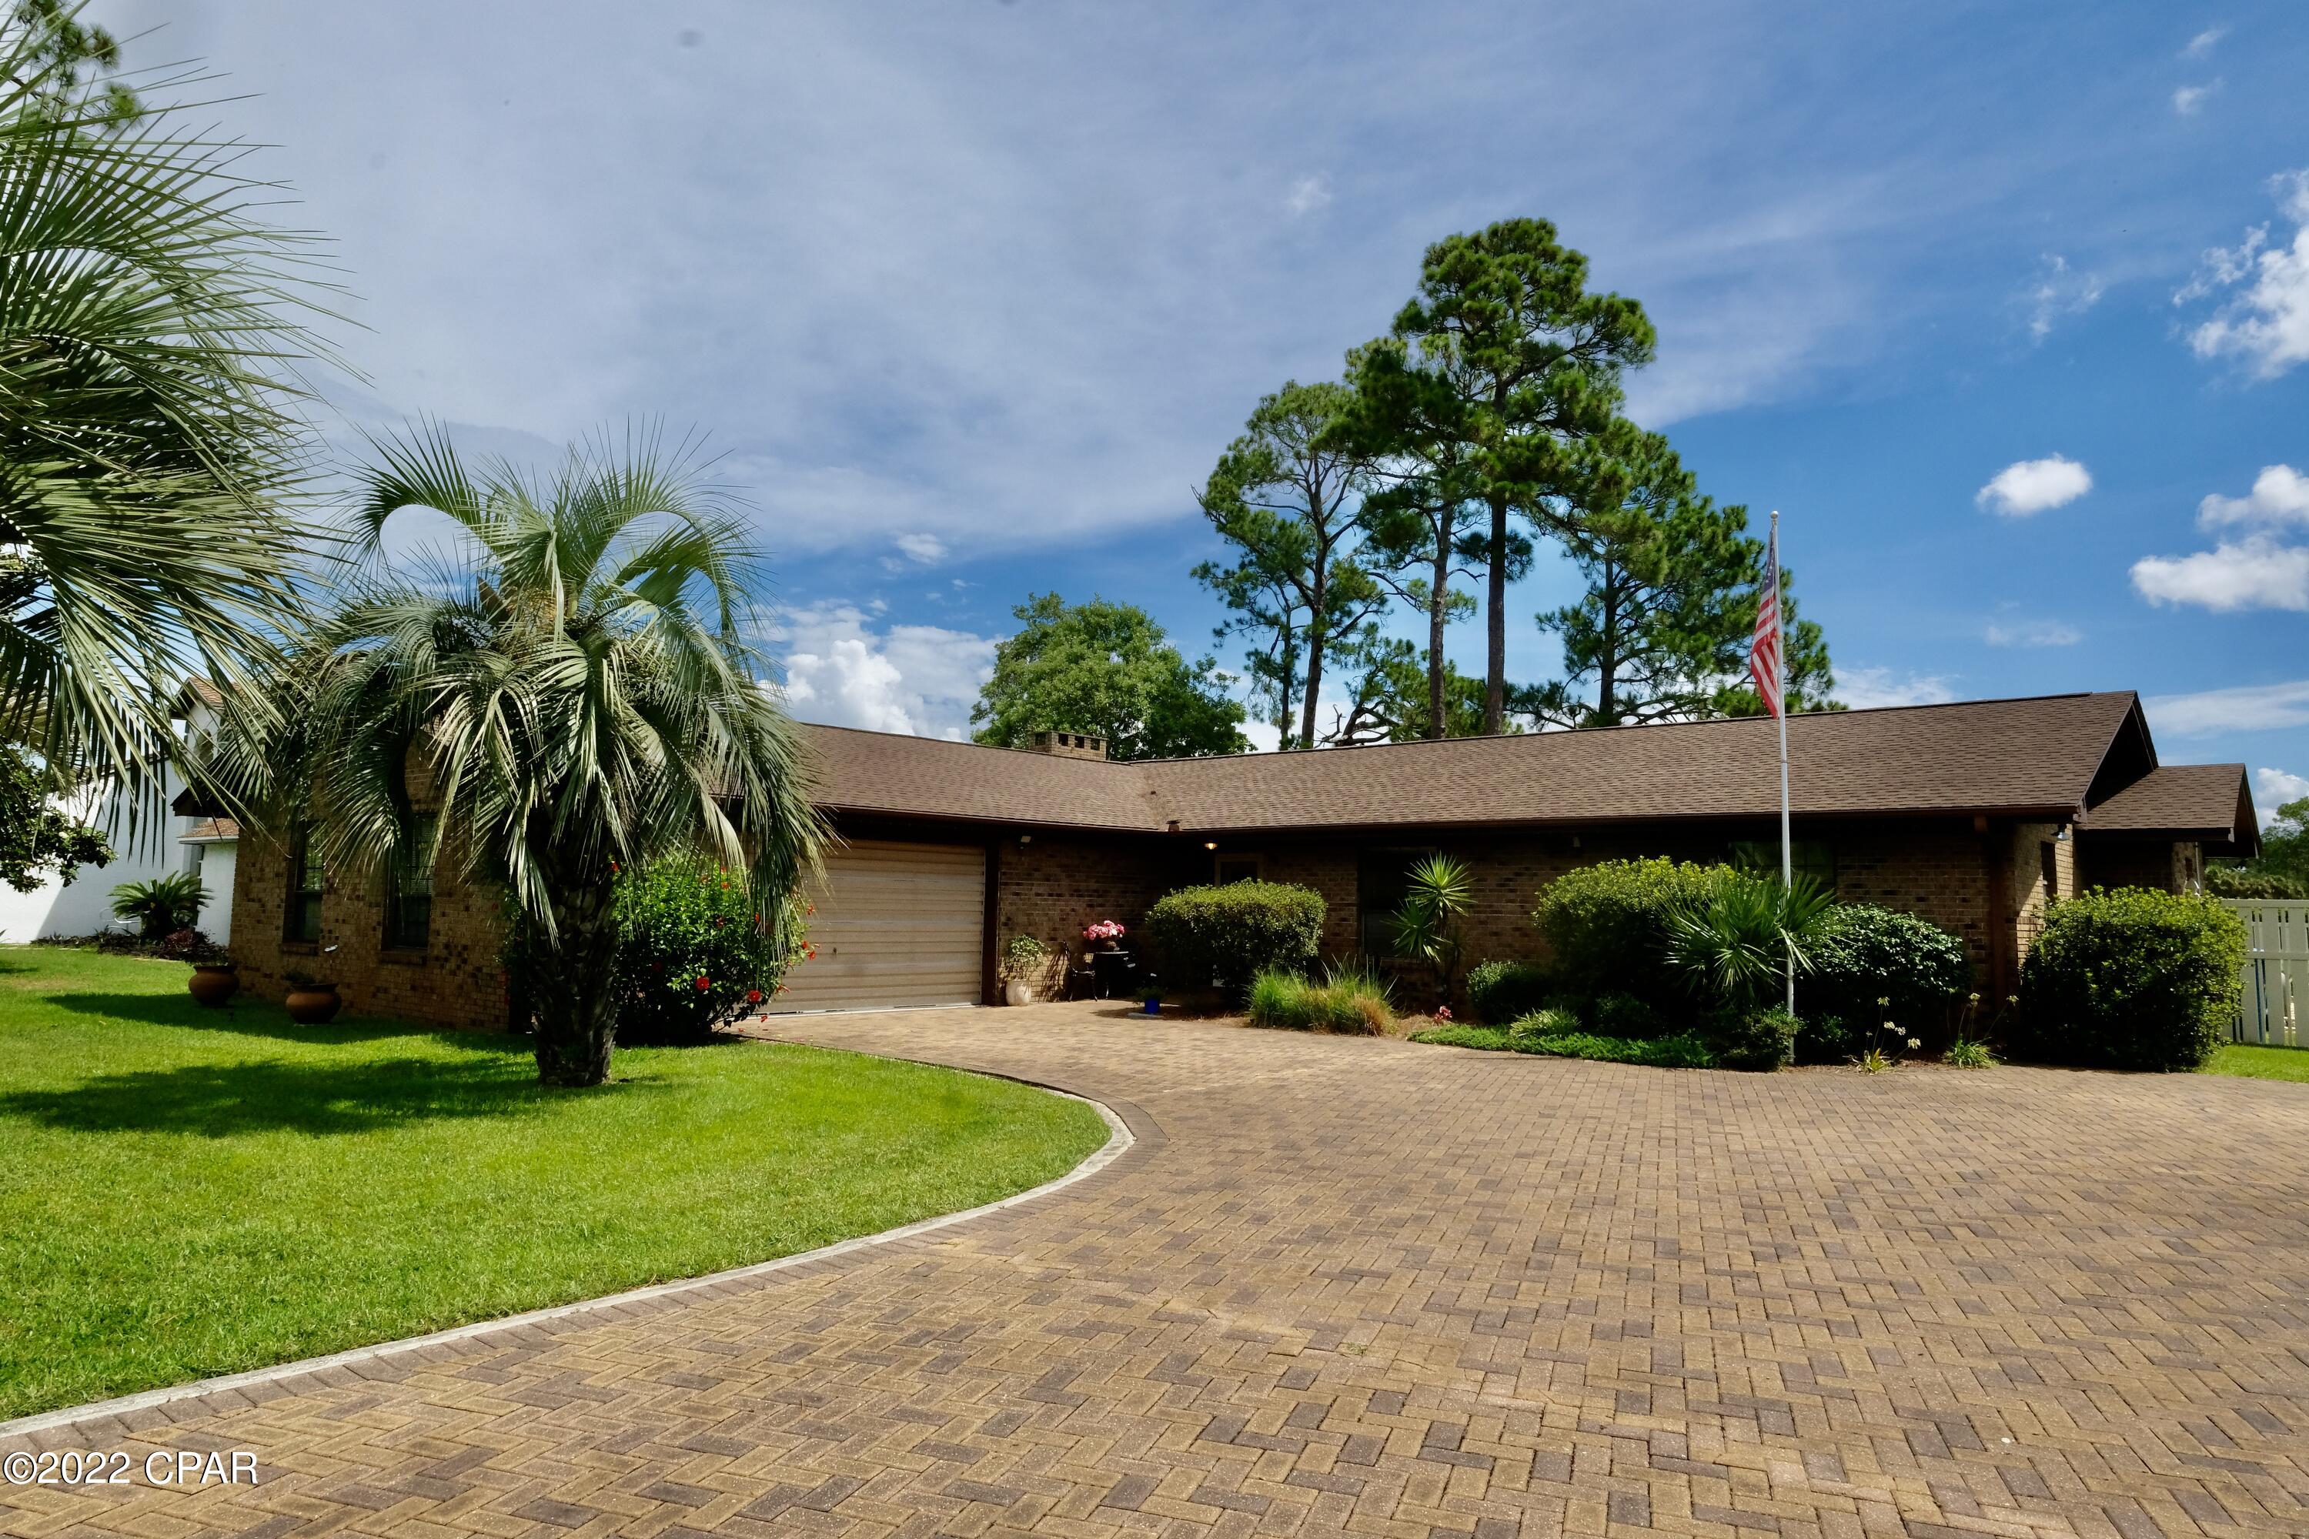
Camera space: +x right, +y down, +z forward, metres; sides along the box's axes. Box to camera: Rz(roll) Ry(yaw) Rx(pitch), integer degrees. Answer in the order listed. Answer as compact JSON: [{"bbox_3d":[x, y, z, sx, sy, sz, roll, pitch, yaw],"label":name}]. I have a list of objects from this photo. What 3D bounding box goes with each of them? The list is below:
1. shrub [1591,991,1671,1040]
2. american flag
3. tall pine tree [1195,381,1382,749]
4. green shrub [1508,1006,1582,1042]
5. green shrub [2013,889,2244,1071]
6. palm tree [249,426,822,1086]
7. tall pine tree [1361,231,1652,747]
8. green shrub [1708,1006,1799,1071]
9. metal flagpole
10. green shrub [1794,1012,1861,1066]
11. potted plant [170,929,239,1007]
[{"bbox_3d":[5.302,2.746,15.008,0.852,0.540,0.766,-1,-6,19],"label":"shrub"},{"bbox_3d":[6.231,-1.533,13.704,0.330,2.033,0.250,-1,-6,25],"label":"american flag"},{"bbox_3d":[4.177,-3.533,42.328,5.968,17.902,5.968,1,-6,6],"label":"tall pine tree"},{"bbox_3d":[4.304,2.809,14.922,0.806,0.365,0.726,-1,-6,16],"label":"green shrub"},{"bbox_3d":[10.066,2.127,13.973,1.924,1.775,1.732,-3,-7,35],"label":"green shrub"},{"bbox_3d":[-4.782,-0.033,10.815,4.045,4.989,4.045,3,-6,-24],"label":"palm tree"},{"bbox_3d":[9.899,-5.359,37.446,8.255,20.803,8.255,0,-6,15],"label":"tall pine tree"},{"bbox_3d":[5.700,2.546,12.830,0.799,0.580,0.719,-1,-6,24],"label":"green shrub"},{"bbox_3d":[6.325,0.127,13.543,0.090,5.536,0.090,-2,-6,25],"label":"metal flagpole"},{"bbox_3d":[6.678,2.663,13.391,0.575,0.476,0.575,-2,-6,26],"label":"green shrub"},{"bbox_3d":[-11.782,2.439,16.715,0.694,0.929,0.694,5,-7,-35],"label":"potted plant"}]

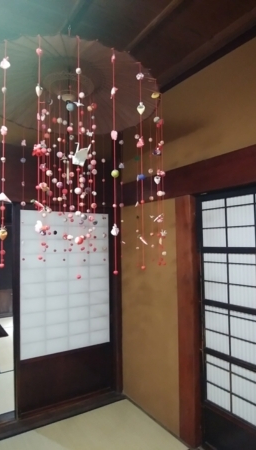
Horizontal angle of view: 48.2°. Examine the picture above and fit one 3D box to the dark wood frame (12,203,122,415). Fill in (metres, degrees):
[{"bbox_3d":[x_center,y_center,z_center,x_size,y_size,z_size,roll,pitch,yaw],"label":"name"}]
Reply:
[{"bbox_3d":[-0.510,0.696,2.575,0.955,1.760,0.060,2,-5,-29],"label":"dark wood frame"}]

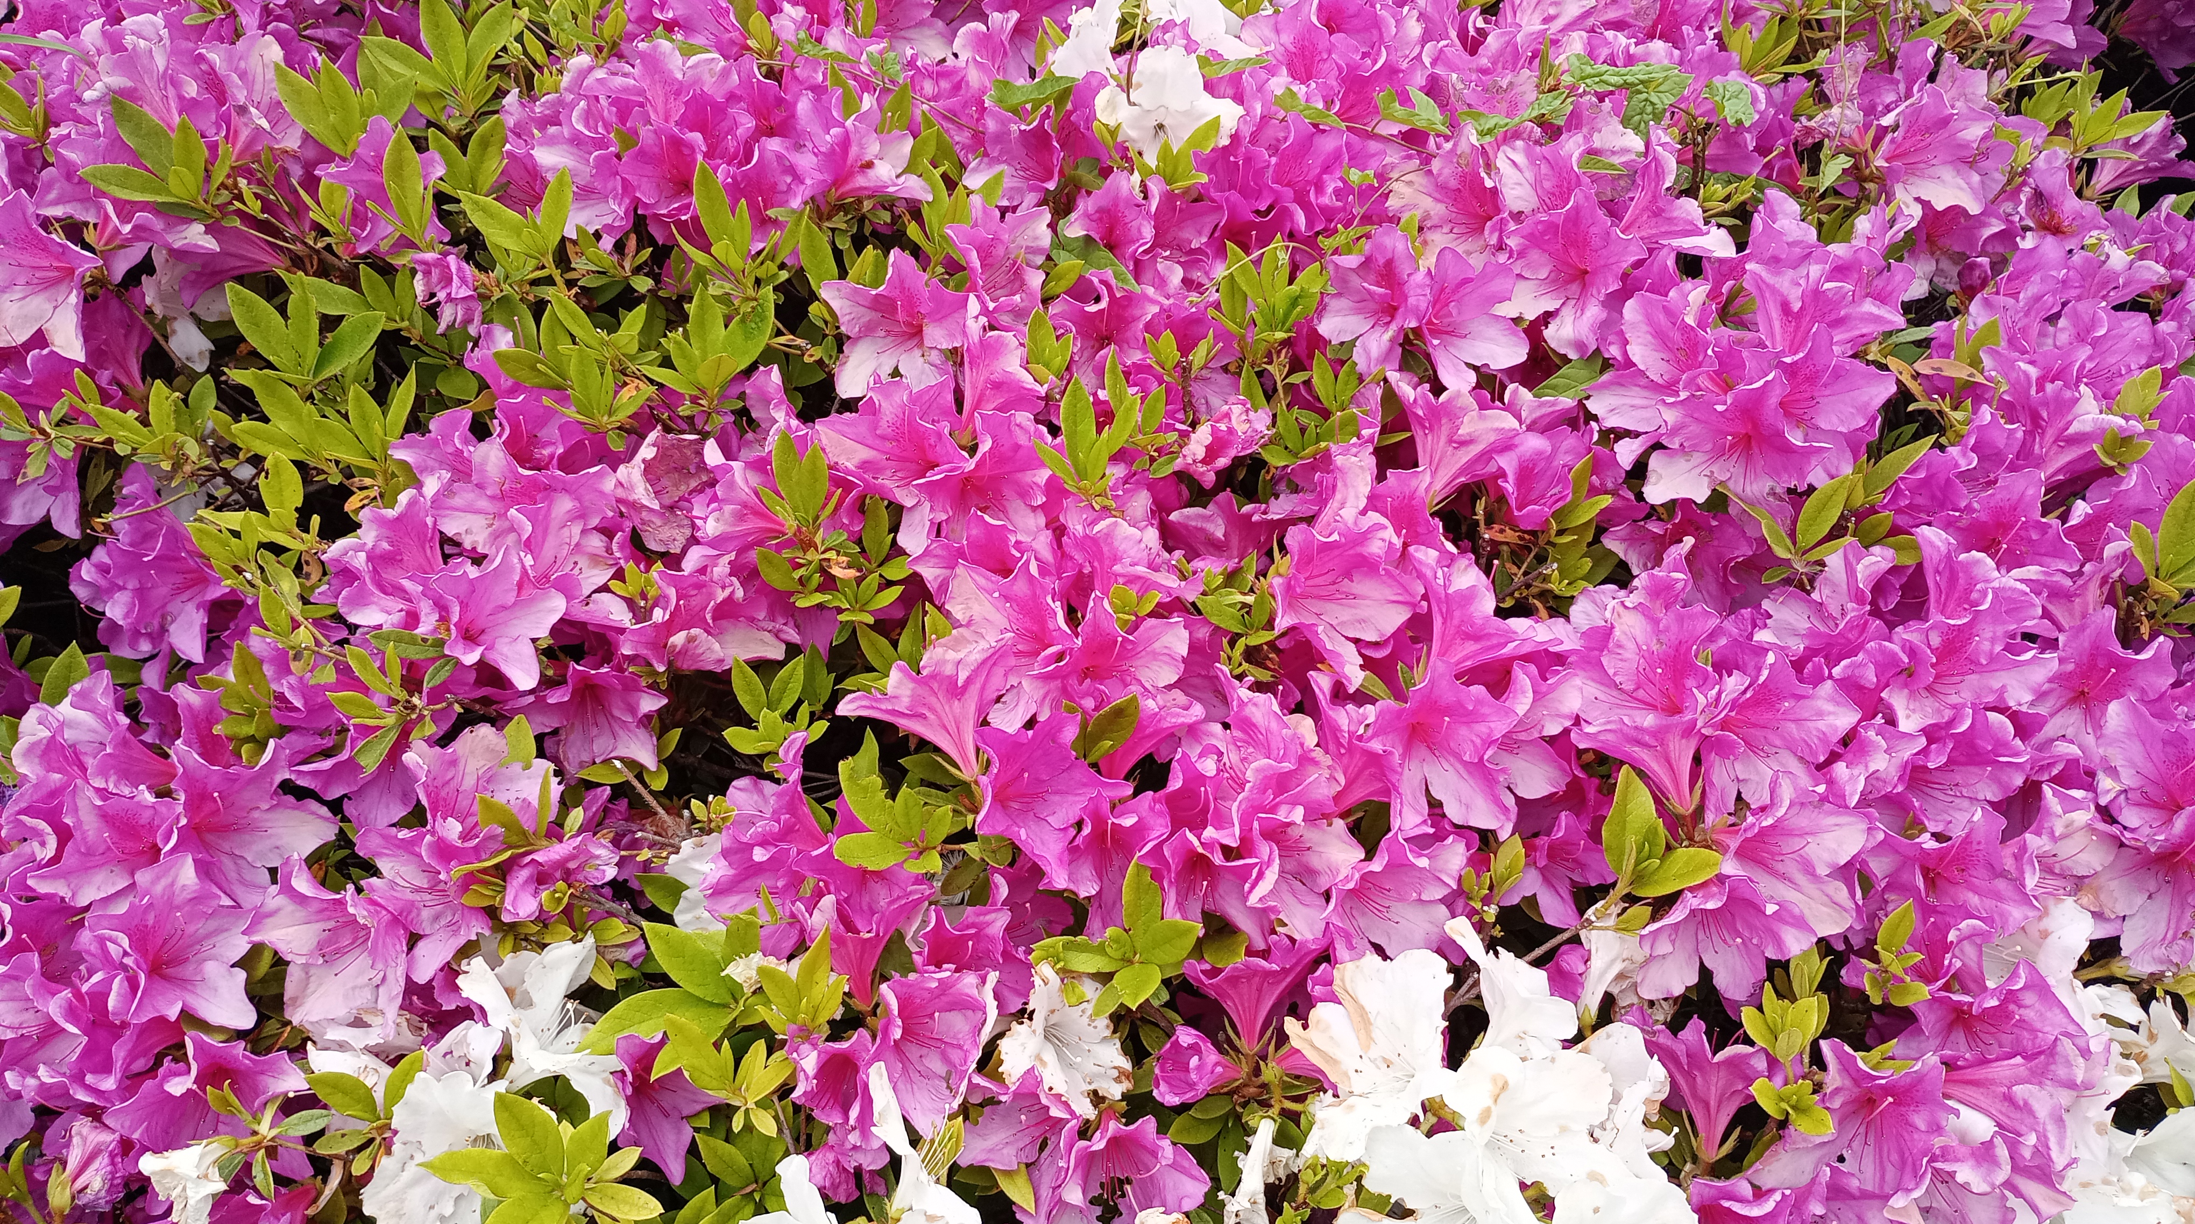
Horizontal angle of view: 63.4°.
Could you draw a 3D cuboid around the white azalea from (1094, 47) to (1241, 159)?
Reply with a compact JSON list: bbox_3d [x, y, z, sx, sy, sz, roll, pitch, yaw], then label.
[{"bbox_3d":[0.035,-0.246,0.865,0.072,0.057,0.048,-1,15,-3],"label":"white azalea"}]

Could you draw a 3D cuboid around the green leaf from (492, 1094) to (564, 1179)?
[{"bbox_3d":[-0.215,0.199,0.673,0.025,0.009,0.041,-40,86,-12],"label":"green leaf"}]

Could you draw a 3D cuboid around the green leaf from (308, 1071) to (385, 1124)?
[{"bbox_3d":[-0.295,0.191,0.698,0.035,0.008,0.017,36,54,-8],"label":"green leaf"}]

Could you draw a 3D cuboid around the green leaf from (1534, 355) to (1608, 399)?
[{"bbox_3d":[0.217,-0.107,0.810,0.041,0.010,0.023,-26,67,-5],"label":"green leaf"}]

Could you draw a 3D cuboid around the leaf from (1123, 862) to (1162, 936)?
[{"bbox_3d":[0.017,0.124,0.765,0.018,0.008,0.033,-6,90,-1],"label":"leaf"}]

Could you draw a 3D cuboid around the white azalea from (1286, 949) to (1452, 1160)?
[{"bbox_3d":[0.112,0.183,0.735,0.064,0.078,0.045,18,8,16],"label":"white azalea"}]

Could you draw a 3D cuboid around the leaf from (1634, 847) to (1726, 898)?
[{"bbox_3d":[0.219,0.098,0.670,0.035,0.009,0.017,-21,67,9],"label":"leaf"}]

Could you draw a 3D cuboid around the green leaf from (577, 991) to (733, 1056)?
[{"bbox_3d":[-0.165,0.156,0.660,0.058,0.013,0.024,-11,62,-12],"label":"green leaf"}]

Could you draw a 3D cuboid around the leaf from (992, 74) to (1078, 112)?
[{"bbox_3d":[-0.031,-0.257,0.880,0.045,0.014,0.025,-15,52,-12],"label":"leaf"}]

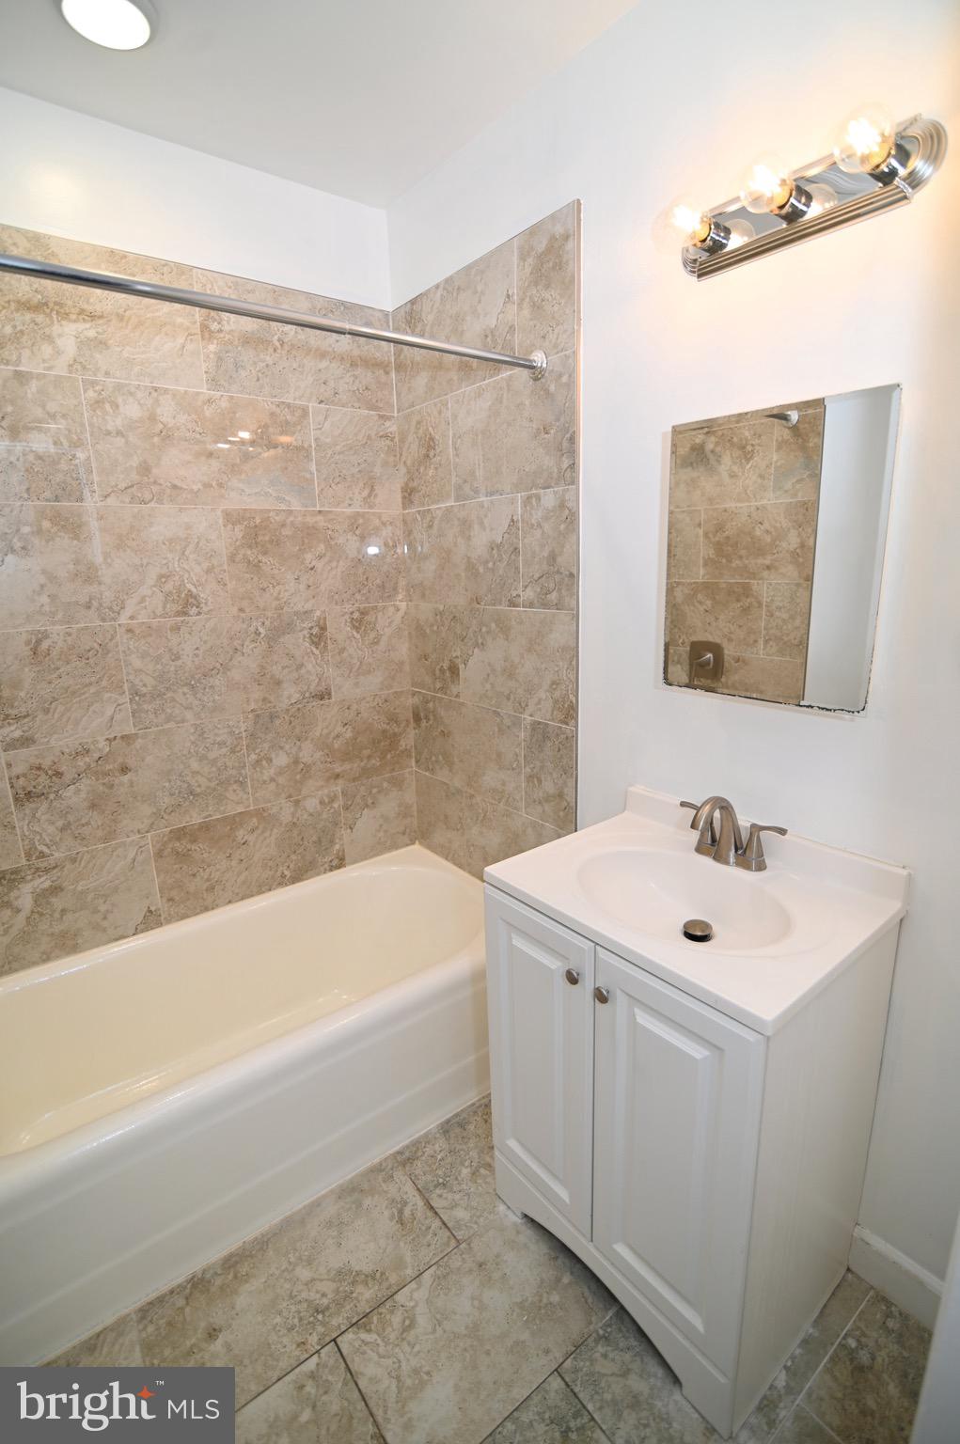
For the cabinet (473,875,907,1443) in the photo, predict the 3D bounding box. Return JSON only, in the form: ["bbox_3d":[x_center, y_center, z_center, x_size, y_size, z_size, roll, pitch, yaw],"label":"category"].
[{"bbox_3d":[0.392,0.718,1.324,0.457,0.798,0.599,-12,17,-37],"label":"cabinet"}]

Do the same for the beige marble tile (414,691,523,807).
[{"bbox_3d":[-0.052,0.080,2.159,0.010,0.307,0.605,-12,18,-37],"label":"beige marble tile"}]

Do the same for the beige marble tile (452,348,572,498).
[{"bbox_3d":[0.077,-0.773,1.745,0.010,0.302,0.505,-12,18,-37],"label":"beige marble tile"}]

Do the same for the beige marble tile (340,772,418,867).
[{"bbox_3d":[-0.367,0.350,2.376,0.303,0.300,0.010,-12,17,-37],"label":"beige marble tile"}]

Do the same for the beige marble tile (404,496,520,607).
[{"bbox_3d":[-0.070,-0.520,2.009,0.010,0.306,0.604,-12,18,-37],"label":"beige marble tile"}]

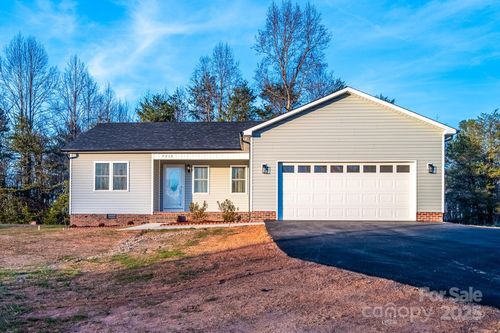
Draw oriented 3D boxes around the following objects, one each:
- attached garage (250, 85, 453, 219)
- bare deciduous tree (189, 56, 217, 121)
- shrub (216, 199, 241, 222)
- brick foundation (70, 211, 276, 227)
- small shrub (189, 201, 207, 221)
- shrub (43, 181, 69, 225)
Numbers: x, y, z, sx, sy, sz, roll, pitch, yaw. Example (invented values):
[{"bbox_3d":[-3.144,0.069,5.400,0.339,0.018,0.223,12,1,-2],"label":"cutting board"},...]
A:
[{"bbox_3d":[3.710,-0.330,15.350,7.500,4.800,7.300,0,-1,3],"label":"attached garage"},{"bbox_3d":[-4.500,-3.700,32.000,3.100,13.600,3.000,0,-1,3],"label":"bare deciduous tree"},{"bbox_3d":[-0.897,1.835,13.900,0.950,0.980,0.900,0,-1,3],"label":"shrub"},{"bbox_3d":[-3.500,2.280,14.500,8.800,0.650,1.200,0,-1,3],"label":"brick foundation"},{"bbox_3d":[-2.182,1.875,14.200,0.830,0.860,0.800,0,-1,3],"label":"small shrub"},{"bbox_3d":[-10.426,1.945,18.000,1.400,2.400,1.400,0,-1,3],"label":"shrub"}]

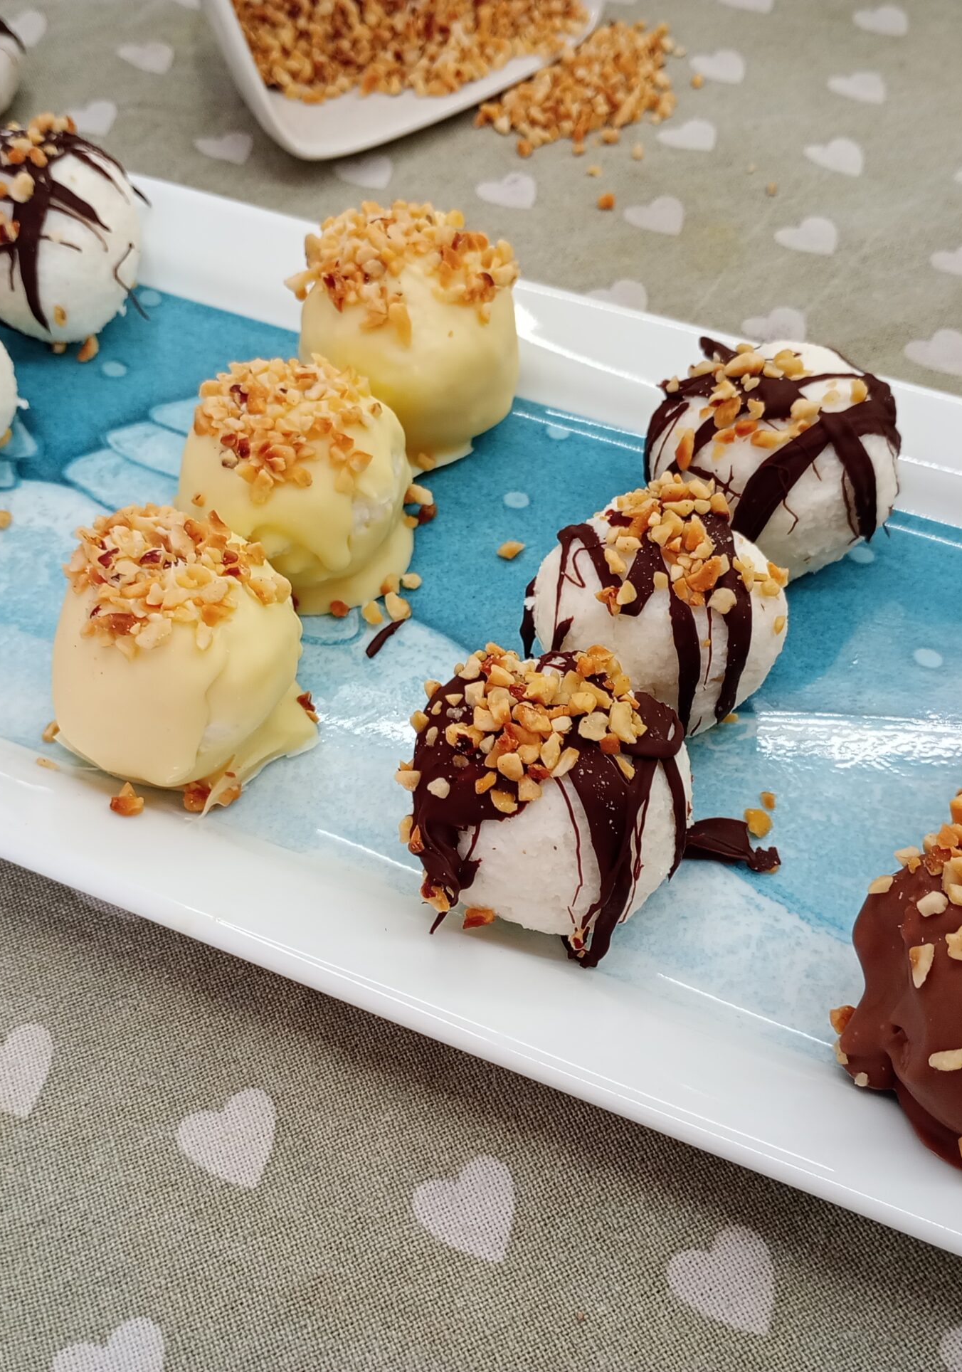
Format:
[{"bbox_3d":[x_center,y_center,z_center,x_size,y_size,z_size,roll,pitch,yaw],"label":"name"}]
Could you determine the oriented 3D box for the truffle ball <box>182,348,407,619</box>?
[{"bbox_3d":[-0.028,-0.029,0.220,0.035,0.036,0.035,-9,53,-6],"label":"truffle ball"}]

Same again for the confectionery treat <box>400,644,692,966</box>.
[{"bbox_3d":[0.009,0.013,0.193,0.038,0.035,0.040,-1,53,0],"label":"confectionery treat"}]

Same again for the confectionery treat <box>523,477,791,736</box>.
[{"bbox_3d":[0.025,-0.011,0.207,0.036,0.032,0.036,0,53,1],"label":"confectionery treat"}]

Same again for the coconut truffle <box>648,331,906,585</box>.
[{"bbox_3d":[0.046,-0.038,0.232,0.039,0.033,0.038,0,53,1],"label":"coconut truffle"}]

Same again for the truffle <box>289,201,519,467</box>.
[{"bbox_3d":[-0.012,-0.056,0.238,0.037,0.039,0.037,-4,53,-2],"label":"truffle"}]

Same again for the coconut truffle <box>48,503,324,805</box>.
[{"bbox_3d":[-0.040,-0.004,0.200,0.034,0.038,0.034,-15,54,-11],"label":"coconut truffle"}]

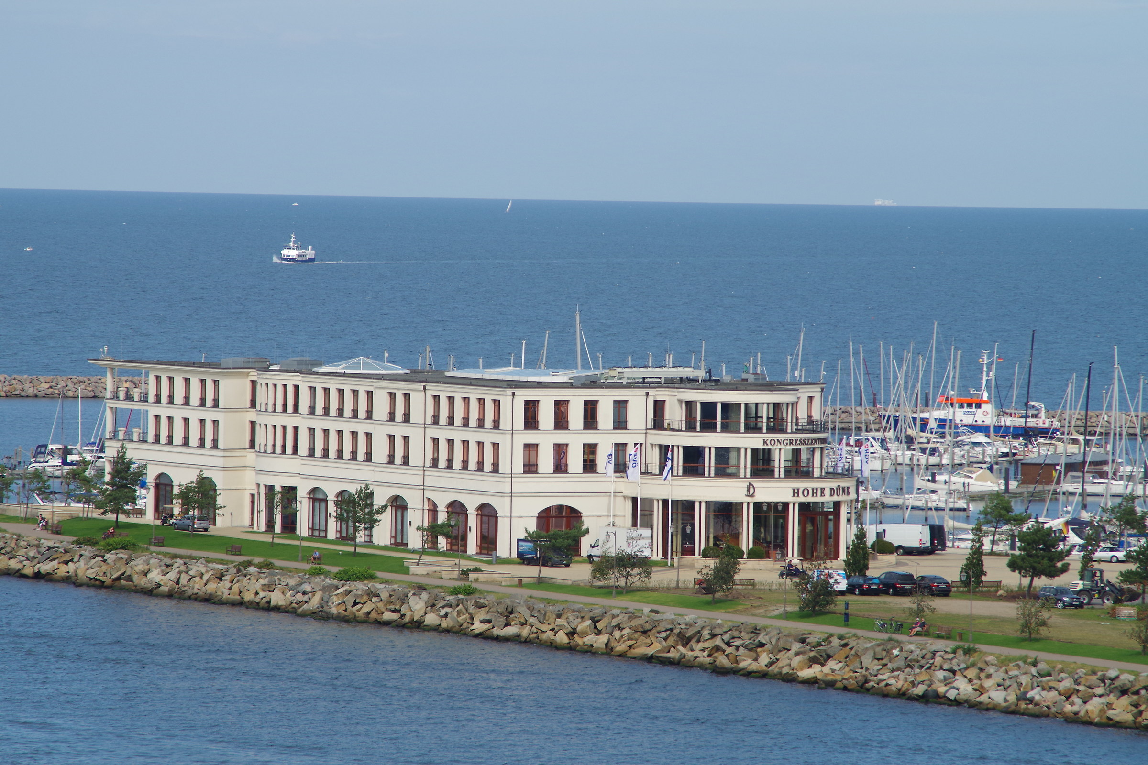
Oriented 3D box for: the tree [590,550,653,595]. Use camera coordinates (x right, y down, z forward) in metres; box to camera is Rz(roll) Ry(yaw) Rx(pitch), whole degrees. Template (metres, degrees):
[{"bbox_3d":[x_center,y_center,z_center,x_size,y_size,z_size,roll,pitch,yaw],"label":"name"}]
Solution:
[{"bbox_3d":[3.811,15.360,521.261,5.083,3.558,4.829,1,2,0],"label":"tree"}]

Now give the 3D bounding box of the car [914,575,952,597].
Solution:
[{"bbox_3d":[29.323,16.647,527.921,1.870,1.500,4.800,0,2,-20],"label":"car"}]

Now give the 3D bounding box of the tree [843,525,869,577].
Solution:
[{"bbox_3d":[22.878,13.969,522.437,2.180,5.100,2.180,1,2,0],"label":"tree"}]

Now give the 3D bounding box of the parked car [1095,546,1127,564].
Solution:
[{"bbox_3d":[46.089,15.020,562.215,4.300,1.360,1.720,1,2,-10],"label":"parked car"}]

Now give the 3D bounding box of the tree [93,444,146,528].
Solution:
[{"bbox_3d":[-41.495,9.440,587.783,4.830,7.660,4.830,1,2,0],"label":"tree"}]

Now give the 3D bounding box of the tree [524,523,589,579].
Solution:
[{"bbox_3d":[-1.412,13.771,519.992,5.210,4.750,4.950,1,2,0],"label":"tree"}]

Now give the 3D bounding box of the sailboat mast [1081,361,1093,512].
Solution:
[{"bbox_3d":[50.943,5.884,640.000,0.300,15.714,0.250,3,2,0],"label":"sailboat mast"}]

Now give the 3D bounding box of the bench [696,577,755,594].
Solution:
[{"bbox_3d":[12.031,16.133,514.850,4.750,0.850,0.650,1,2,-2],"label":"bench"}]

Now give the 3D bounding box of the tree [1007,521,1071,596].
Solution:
[{"bbox_3d":[37.946,14.483,525.590,5.126,6.261,4.870,1,2,0],"label":"tree"}]

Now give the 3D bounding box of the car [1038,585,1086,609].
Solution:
[{"bbox_3d":[38.968,17.131,515.003,1.880,1.700,4.620,0,2,-29],"label":"car"}]

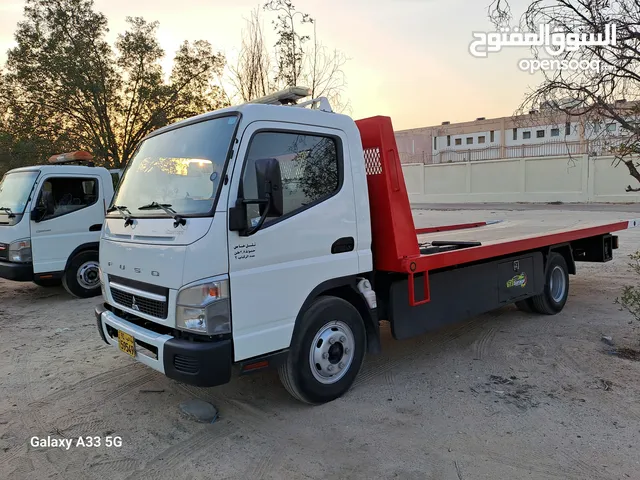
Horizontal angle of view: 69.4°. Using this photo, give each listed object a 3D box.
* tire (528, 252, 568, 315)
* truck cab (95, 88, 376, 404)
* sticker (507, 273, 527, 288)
[{"bbox_3d":[2.900,0.544,5.796,0.783,0.783,0.205,-5,6,-42],"label":"tire"},{"bbox_3d":[-0.832,0.041,3.706,1.550,2.300,2.060,-5,6,-42],"label":"truck cab"},{"bbox_3d":[2.104,0.450,4.929,0.484,0.168,0.010,-5,6,-42],"label":"sticker"}]

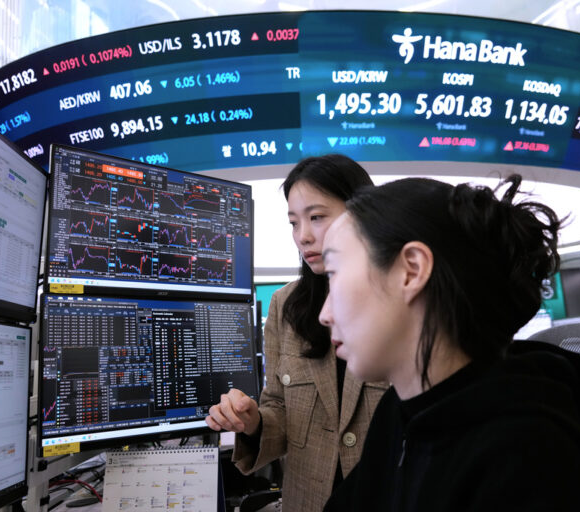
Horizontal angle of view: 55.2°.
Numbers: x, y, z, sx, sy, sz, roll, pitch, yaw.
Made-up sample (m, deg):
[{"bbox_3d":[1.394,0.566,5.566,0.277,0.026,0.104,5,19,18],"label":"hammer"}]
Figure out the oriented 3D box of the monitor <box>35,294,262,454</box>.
[{"bbox_3d":[-0.313,0.266,1.323,0.553,0.331,0.049,7,-16,-41],"label":"monitor"}]

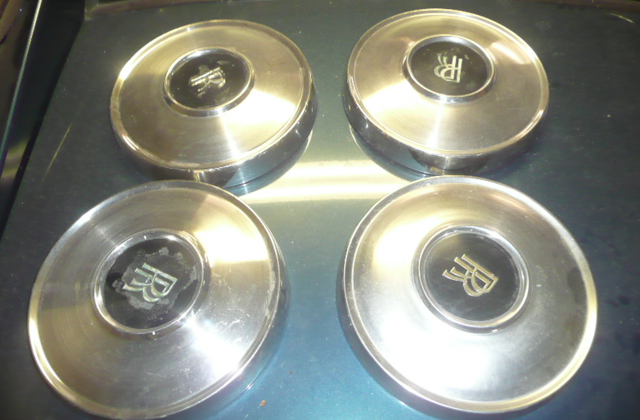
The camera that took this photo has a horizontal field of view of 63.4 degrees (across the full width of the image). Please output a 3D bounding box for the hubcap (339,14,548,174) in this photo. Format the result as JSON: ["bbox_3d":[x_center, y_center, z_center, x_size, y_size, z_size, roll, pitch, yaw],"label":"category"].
[{"bbox_3d":[0.163,-0.167,0.667,0.263,0.054,0.263,0,60,0],"label":"hubcap"}]

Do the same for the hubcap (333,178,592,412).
[{"bbox_3d":[0.150,0.075,0.528,0.263,0.054,0.263,0,60,-1],"label":"hubcap"}]

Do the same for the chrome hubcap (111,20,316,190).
[{"bbox_3d":[-0.136,-0.148,0.655,0.263,0.054,0.263,0,60,3],"label":"chrome hubcap"}]

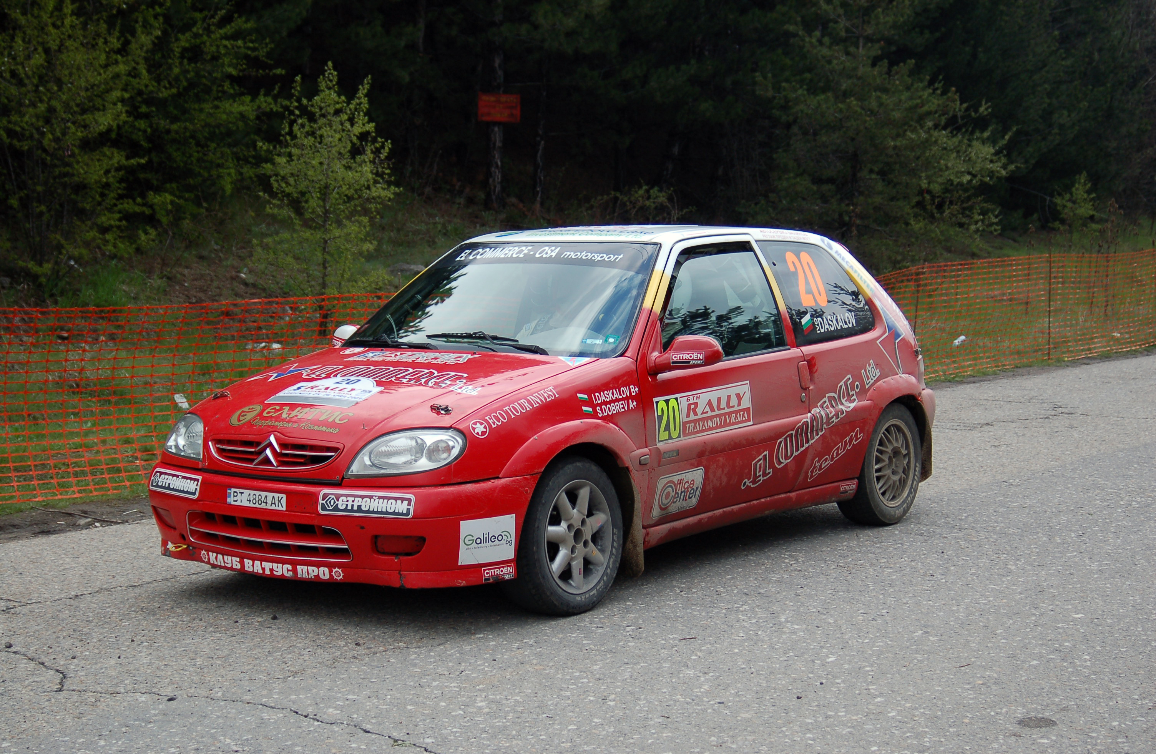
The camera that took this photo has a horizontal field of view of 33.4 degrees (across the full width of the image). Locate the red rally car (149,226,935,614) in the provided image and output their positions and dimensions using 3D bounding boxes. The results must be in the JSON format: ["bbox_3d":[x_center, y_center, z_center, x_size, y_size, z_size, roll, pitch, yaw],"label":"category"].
[{"bbox_3d":[0.047,0.047,7.950,1.660,1.350,3.720,3,6,36],"label":"red rally car"}]

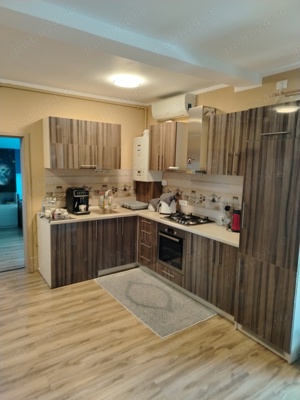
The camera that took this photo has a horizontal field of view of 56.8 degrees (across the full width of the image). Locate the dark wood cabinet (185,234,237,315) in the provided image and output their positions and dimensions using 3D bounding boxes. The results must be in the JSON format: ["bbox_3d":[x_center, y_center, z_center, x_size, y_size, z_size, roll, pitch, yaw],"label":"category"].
[{"bbox_3d":[0.885,0.777,3.253,0.566,0.731,0.774,-4,9,-35],"label":"dark wood cabinet"}]

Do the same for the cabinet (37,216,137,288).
[{"bbox_3d":[-0.914,0.654,4.190,1.315,0.853,0.646,-4,9,-35],"label":"cabinet"}]

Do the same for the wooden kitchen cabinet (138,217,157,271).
[{"bbox_3d":[0.195,0.627,4.237,0.566,0.731,0.472,-4,9,-35],"label":"wooden kitchen cabinet"}]

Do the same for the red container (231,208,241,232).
[{"bbox_3d":[1.015,0.230,3.267,0.116,0.263,0.116,-4,9,-35],"label":"red container"}]

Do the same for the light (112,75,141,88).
[{"bbox_3d":[-0.274,-1.397,3.282,0.343,0.081,0.343,2,8,0],"label":"light"}]

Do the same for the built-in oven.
[{"bbox_3d":[0.482,0.618,3.786,0.566,0.566,0.587,-4,9,-35],"label":"built-in oven"}]

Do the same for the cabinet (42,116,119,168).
[{"bbox_3d":[-0.978,-0.807,4.130,1.079,0.680,0.308,-4,9,-35],"label":"cabinet"}]

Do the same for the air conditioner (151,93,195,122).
[{"bbox_3d":[0.331,-1.382,4.189,0.212,0.298,0.773,-4,9,-35],"label":"air conditioner"}]

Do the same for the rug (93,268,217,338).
[{"bbox_3d":[-0.021,1.194,3.509,0.798,0.012,1.591,-4,9,-35],"label":"rug"}]

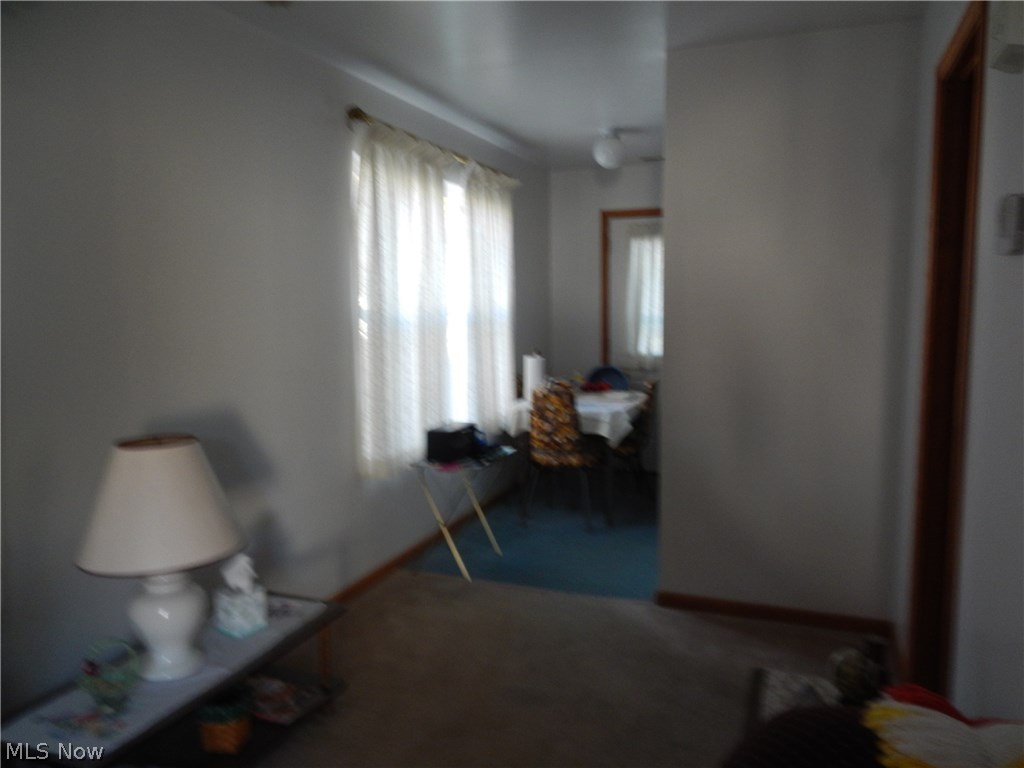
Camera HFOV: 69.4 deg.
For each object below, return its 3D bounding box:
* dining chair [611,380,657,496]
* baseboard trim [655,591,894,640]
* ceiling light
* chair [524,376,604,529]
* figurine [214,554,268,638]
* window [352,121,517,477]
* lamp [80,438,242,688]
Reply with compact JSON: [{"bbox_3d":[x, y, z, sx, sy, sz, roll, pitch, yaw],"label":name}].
[{"bbox_3d":[0.713,0.406,4.902,0.500,0.880,0.430,2,7,22],"label":"dining chair"},{"bbox_3d":[1.104,0.995,3.209,0.950,0.066,0.016,2,7,22],"label":"baseboard trim"},{"bbox_3d":[0.599,-1.451,4.571,0.200,0.230,0.200,2,7,22],"label":"ceiling light"},{"bbox_3d":[0.330,0.433,4.628,0.440,0.890,0.500,2,6,19],"label":"chair"},{"bbox_3d":[-0.824,0.638,2.245,0.115,0.215,0.115,1,6,16],"label":"figurine"},{"bbox_3d":[-0.330,-0.449,4.171,0.110,1.610,1.890,2,7,22],"label":"window"},{"bbox_3d":[-0.930,0.461,1.959,0.394,0.620,0.394,2,7,22],"label":"lamp"}]

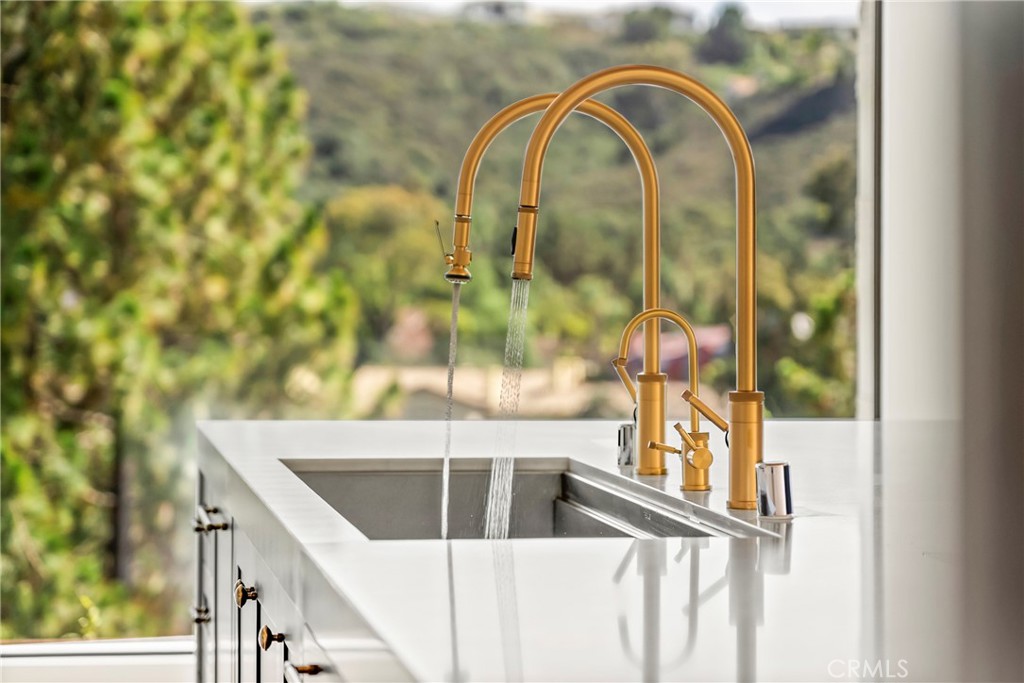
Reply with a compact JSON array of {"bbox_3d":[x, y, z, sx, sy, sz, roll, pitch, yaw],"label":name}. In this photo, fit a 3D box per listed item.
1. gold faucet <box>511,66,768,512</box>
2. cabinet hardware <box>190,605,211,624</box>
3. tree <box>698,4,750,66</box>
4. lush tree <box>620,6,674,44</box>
[{"bbox_3d":[0.163,-0.072,3.885,0.339,0.575,0.056,0,1,-8],"label":"gold faucet"},{"bbox_3d":[-0.591,0.523,5.686,0.031,0.014,0.190,0,1,-8],"label":"cabinet hardware"},{"bbox_3d":[28.458,-41.046,400.000,7.232,7.901,6.870,0,1,0],"label":"tree"},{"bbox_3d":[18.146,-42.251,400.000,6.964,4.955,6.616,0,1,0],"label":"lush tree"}]

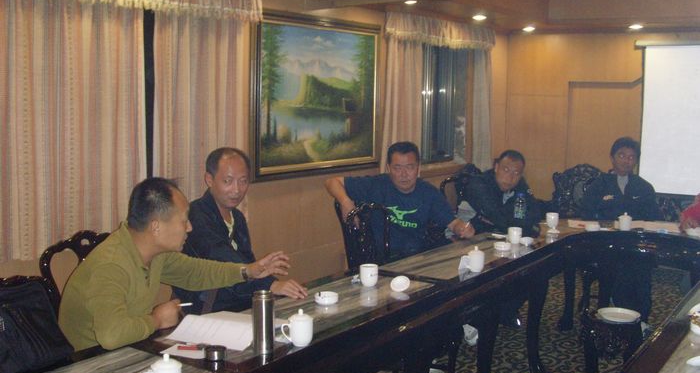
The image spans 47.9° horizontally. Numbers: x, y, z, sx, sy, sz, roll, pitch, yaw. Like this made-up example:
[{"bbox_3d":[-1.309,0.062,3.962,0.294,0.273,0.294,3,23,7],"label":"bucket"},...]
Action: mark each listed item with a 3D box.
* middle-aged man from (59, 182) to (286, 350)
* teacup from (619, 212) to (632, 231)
[{"bbox_3d":[-0.578,0.610,2.700,0.727,1.262,0.667,2,6,17],"label":"middle-aged man"},{"bbox_3d":[1.649,0.203,4.713,0.080,0.107,0.100,1,6,6],"label":"teacup"}]

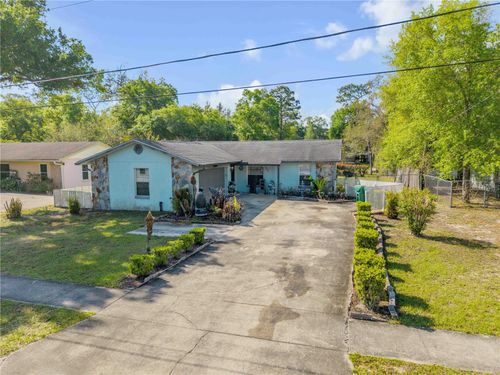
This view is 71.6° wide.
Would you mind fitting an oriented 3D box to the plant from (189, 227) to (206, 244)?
[{"bbox_3d":[-1.877,1.701,12.674,0.600,0.620,0.580,-1,7,0],"label":"plant"}]

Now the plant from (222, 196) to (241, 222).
[{"bbox_3d":[-0.849,0.972,16.097,0.800,1.150,0.800,1,8,18],"label":"plant"}]

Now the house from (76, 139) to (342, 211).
[{"bbox_3d":[-0.688,-1.404,24.044,13.650,3.850,15.000,1,8,18],"label":"house"}]

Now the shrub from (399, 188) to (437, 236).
[{"bbox_3d":[6.381,0.940,13.123,1.350,1.750,1.300,1,8,18],"label":"shrub"}]

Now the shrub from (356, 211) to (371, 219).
[{"bbox_3d":[4.709,1.415,14.427,0.520,0.720,0.650,2,7,17],"label":"shrub"}]

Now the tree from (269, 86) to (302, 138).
[{"bbox_3d":[6.348,-11.125,62.840,4.900,13.774,4.700,2,7,17],"label":"tree"}]

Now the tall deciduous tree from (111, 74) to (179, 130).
[{"bbox_3d":[-13.314,-7.723,43.435,8.000,12.992,8.000,0,6,0],"label":"tall deciduous tree"}]

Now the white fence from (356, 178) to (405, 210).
[{"bbox_3d":[8.095,0.478,21.543,2.400,1.200,4.200,2,6,17],"label":"white fence"}]

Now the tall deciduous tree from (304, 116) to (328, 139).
[{"bbox_3d":[15.409,-11.537,80.579,5.307,9.304,5.307,1,8,18],"label":"tall deciduous tree"}]

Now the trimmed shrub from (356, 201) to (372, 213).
[{"bbox_3d":[6.228,1.061,18.826,0.750,0.600,0.600,2,6,17],"label":"trimmed shrub"}]

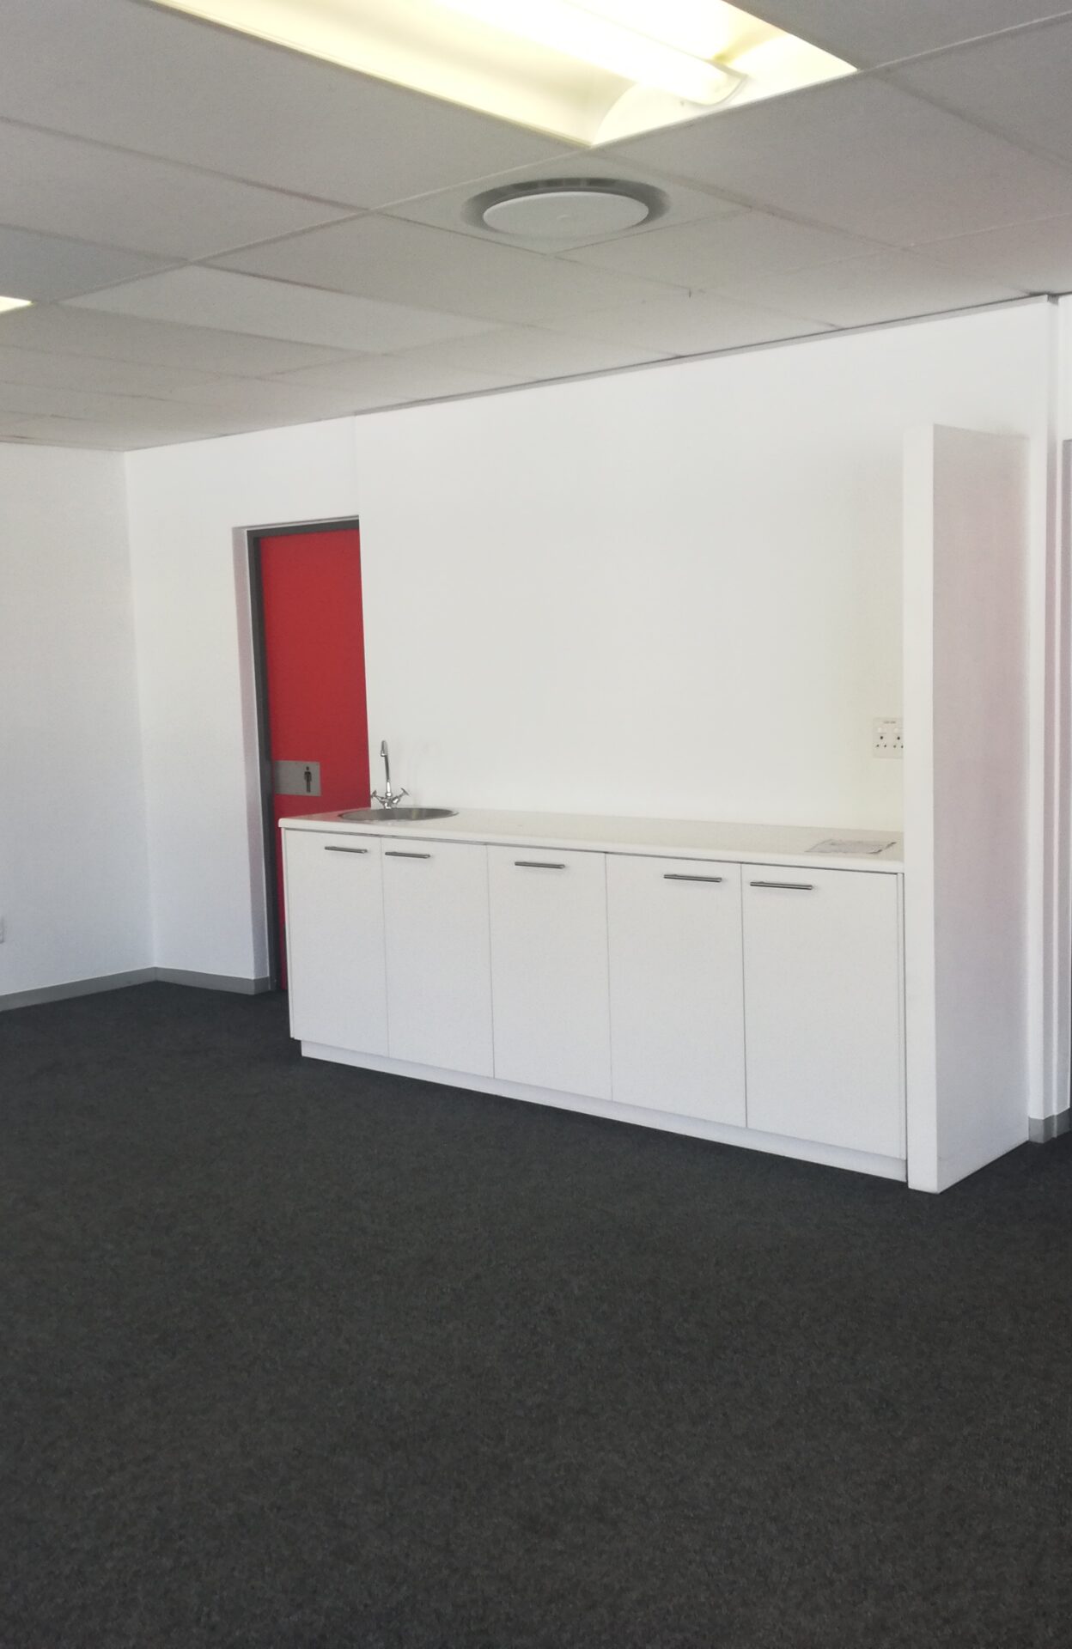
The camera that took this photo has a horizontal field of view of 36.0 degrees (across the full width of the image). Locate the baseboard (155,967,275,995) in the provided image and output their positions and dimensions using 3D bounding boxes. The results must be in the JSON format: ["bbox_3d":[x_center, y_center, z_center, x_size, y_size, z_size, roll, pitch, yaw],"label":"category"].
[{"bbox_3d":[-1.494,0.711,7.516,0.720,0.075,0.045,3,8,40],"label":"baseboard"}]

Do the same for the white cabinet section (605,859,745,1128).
[{"bbox_3d":[0.612,0.464,5.212,0.501,0.788,0.588,3,8,40],"label":"white cabinet section"}]

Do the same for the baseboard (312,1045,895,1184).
[{"bbox_3d":[0.080,0.889,5.390,2.500,0.078,0.020,3,8,40],"label":"baseboard"}]

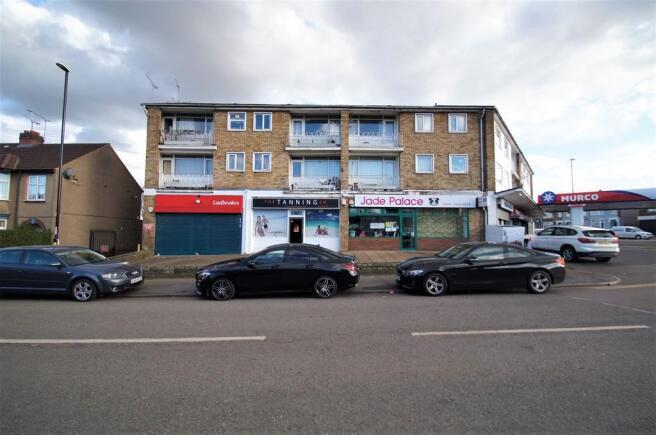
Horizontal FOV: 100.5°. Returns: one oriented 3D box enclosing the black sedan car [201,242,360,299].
[{"bbox_3d":[-1.389,1.481,7.996,4.630,1.430,1.780,0,-3,-3],"label":"black sedan car"}]

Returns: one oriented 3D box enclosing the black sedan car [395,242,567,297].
[{"bbox_3d":[4.325,1.452,8.097,4.640,1.370,1.820,0,-3,-3],"label":"black sedan car"}]

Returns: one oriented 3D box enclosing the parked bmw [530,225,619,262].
[{"bbox_3d":[12.090,1.283,14.207,1.820,1.600,4.440,0,-3,-4],"label":"parked bmw"}]

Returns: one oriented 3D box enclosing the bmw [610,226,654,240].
[{"bbox_3d":[38.600,2.058,34.743,1.800,1.750,4.300,0,-3,-6],"label":"bmw"}]

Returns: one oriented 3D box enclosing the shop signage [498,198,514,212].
[{"bbox_3d":[13.485,-0.940,20.484,0.200,0.550,4.200,-2,-3,41],"label":"shop signage"}]

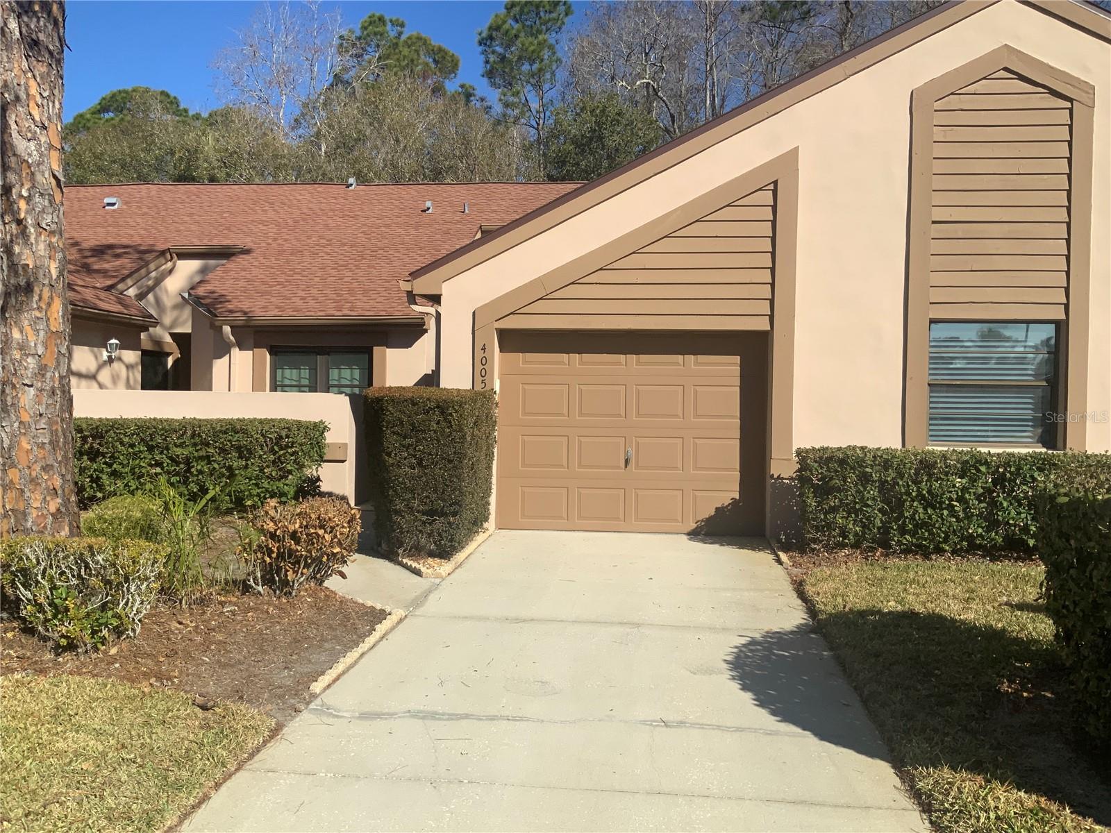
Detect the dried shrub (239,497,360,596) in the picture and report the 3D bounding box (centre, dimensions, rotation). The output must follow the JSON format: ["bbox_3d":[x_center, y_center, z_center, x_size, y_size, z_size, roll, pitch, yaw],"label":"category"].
[{"bbox_3d":[-1.895,0.931,6.900,0.860,0.700,0.800,1,1,5],"label":"dried shrub"}]

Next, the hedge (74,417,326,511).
[{"bbox_3d":[-4.127,0.506,10.650,2.950,1.000,0.800,1,1,5],"label":"hedge"}]

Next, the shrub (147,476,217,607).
[{"bbox_3d":[-2.624,0.850,6.550,0.500,0.860,0.460,1,1,5],"label":"shrub"}]

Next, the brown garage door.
[{"bbox_3d":[0.780,0.122,9.540,2.750,2.120,0.080,1,1,5],"label":"brown garage door"}]

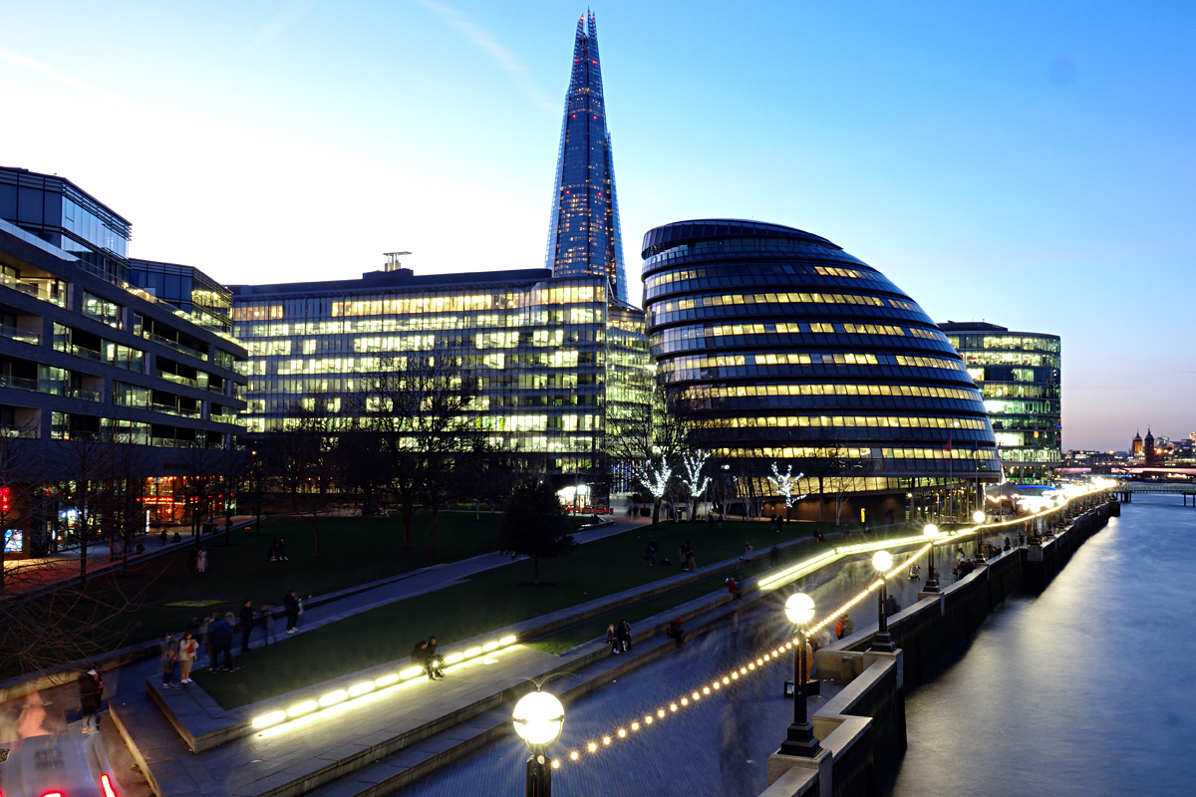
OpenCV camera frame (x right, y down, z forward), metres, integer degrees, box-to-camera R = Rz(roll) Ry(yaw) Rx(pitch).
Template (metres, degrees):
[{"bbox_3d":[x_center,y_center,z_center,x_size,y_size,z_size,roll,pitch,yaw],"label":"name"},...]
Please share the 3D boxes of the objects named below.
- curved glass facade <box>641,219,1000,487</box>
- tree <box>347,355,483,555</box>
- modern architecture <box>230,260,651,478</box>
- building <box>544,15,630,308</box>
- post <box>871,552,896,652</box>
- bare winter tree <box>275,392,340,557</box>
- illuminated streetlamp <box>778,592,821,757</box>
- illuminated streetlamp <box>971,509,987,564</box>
[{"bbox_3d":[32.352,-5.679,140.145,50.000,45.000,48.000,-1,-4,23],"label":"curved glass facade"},{"bbox_3d":[-13.963,4.222,74.374,10.500,15.210,9.500,1,-4,0],"label":"tree"},{"bbox_3d":[-31.982,-2.097,211.525,87.000,45.000,42.000,-1,-4,21],"label":"modern architecture"},{"bbox_3d":[-8.710,-109.042,635.033,68.000,306.000,66.000,1,-4,-2],"label":"building"},{"bbox_3d":[11.289,7.914,38.087,0.900,3.780,0.900,-2,-4,30],"label":"post"},{"bbox_3d":[-21.088,5.457,70.285,4.900,12.030,4.900,1,-4,0],"label":"bare winter tree"},{"bbox_3d":[5.023,6.773,23.927,0.950,3.880,0.950,-2,-4,30],"label":"illuminated streetlamp"},{"bbox_3d":[28.926,10.383,73.011,0.920,3.750,0.920,-2,-4,30],"label":"illuminated streetlamp"}]

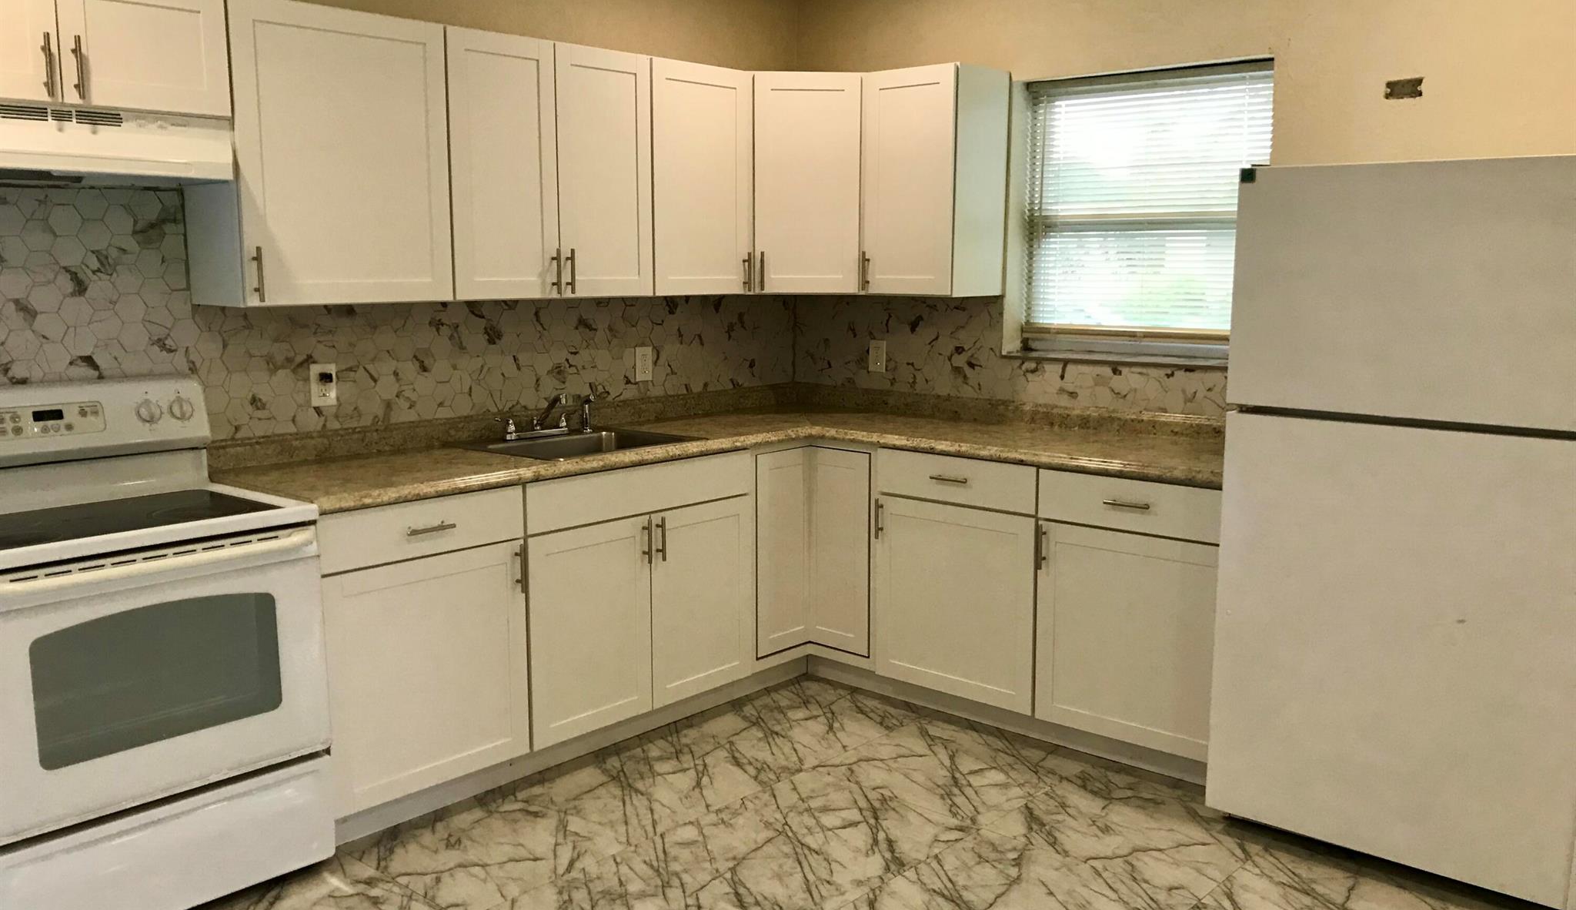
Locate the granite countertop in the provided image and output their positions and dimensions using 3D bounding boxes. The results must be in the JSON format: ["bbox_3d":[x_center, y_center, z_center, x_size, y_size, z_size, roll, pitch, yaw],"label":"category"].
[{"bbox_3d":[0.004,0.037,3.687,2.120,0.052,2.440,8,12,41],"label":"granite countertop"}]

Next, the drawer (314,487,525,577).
[{"bbox_3d":[-1.098,0.166,3.465,0.450,0.151,0.603,8,12,41],"label":"drawer"}]

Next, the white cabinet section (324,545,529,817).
[{"bbox_3d":[-1.145,0.545,3.554,0.570,0.623,0.608,8,12,41],"label":"white cabinet section"}]

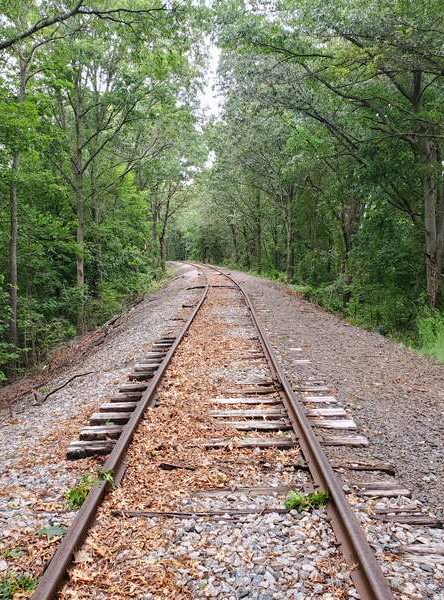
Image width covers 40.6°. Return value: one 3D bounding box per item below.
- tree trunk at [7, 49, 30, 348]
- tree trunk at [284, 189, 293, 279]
[{"bbox_3d":[-5.061,-2.316,15.000,0.270,7.430,0.270,3,4,0],"label":"tree trunk"},{"bbox_3d":[4.064,-3.931,36.500,0.420,5.740,0.420,0,4,0],"label":"tree trunk"}]

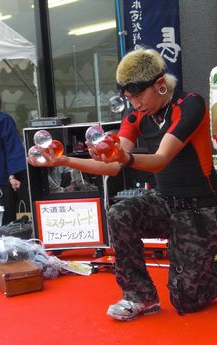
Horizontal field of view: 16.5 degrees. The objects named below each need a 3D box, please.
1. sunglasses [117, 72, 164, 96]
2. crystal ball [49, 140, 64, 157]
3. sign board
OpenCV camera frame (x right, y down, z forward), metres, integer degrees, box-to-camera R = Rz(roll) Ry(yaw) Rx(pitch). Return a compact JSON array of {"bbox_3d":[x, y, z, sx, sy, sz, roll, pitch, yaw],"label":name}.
[{"bbox_3d":[0.124,-0.347,2.980,0.135,0.055,0.150,-38,25,-30],"label":"sunglasses"},{"bbox_3d":[-0.226,-0.099,3.150,0.076,0.076,0.076,-4,7,0],"label":"crystal ball"},{"bbox_3d":[-0.218,0.287,4.223,0.370,0.264,0.015,-3,7,8],"label":"sign board"}]

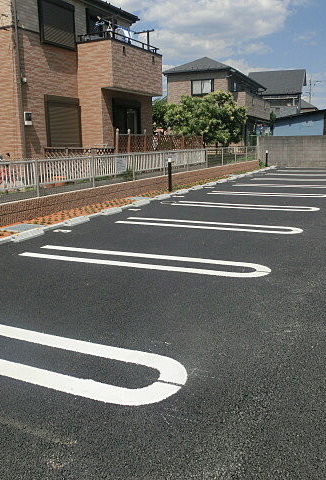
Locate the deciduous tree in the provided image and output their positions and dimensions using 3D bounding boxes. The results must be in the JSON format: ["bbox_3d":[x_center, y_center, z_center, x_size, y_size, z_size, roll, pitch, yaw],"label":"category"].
[{"bbox_3d":[2.595,-6.825,26.408,4.700,3.900,4.500,4,13,25],"label":"deciduous tree"}]

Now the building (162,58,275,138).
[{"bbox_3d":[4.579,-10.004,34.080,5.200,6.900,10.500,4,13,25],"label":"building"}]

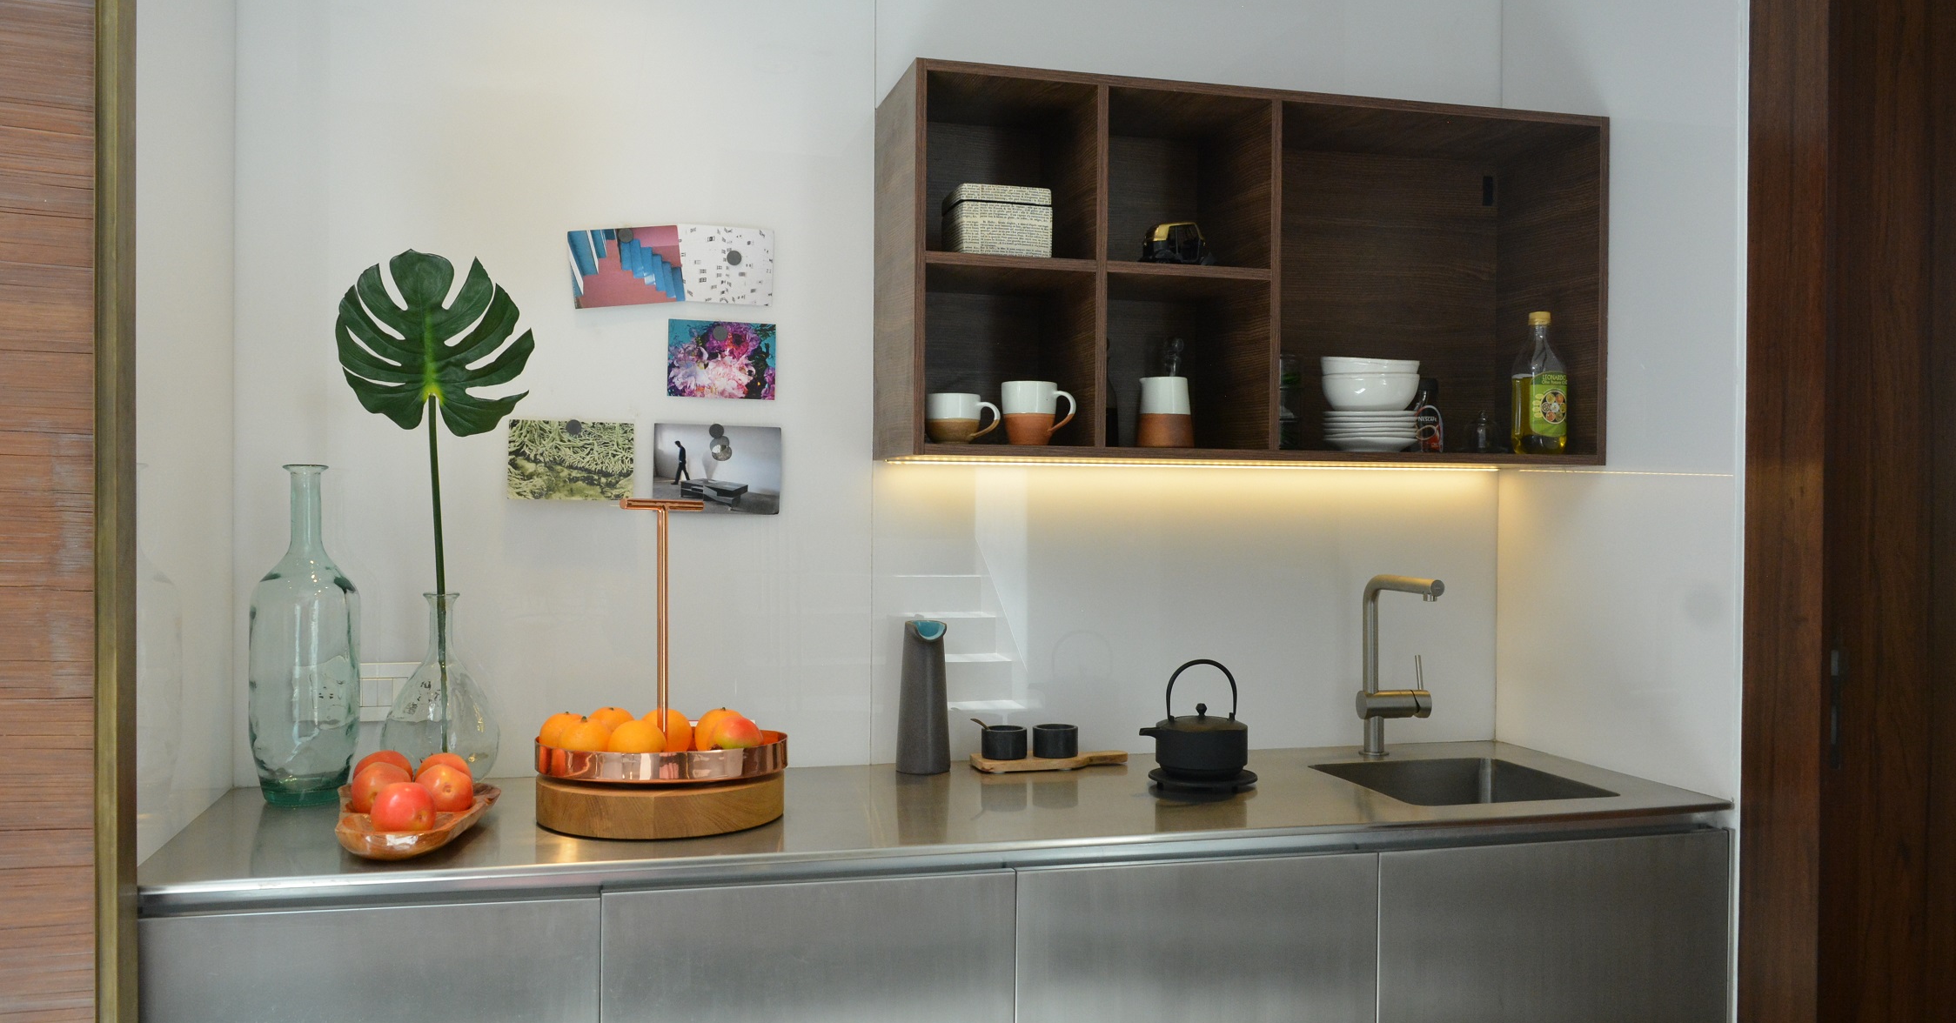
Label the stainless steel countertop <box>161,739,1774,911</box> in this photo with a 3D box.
[{"bbox_3d":[0.001,0.451,2.250,2.214,0.030,0.603,0,0,-15],"label":"stainless steel countertop"}]

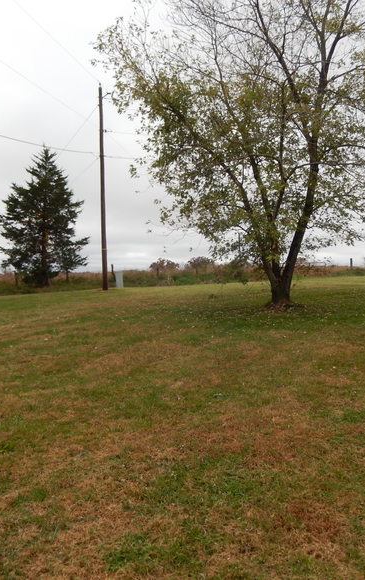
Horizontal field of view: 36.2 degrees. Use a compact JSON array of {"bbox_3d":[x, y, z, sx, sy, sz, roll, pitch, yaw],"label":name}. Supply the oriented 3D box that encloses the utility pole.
[{"bbox_3d":[-3.820,-4.960,27.000,0.320,9.950,0.320,-1,2,0],"label":"utility pole"}]

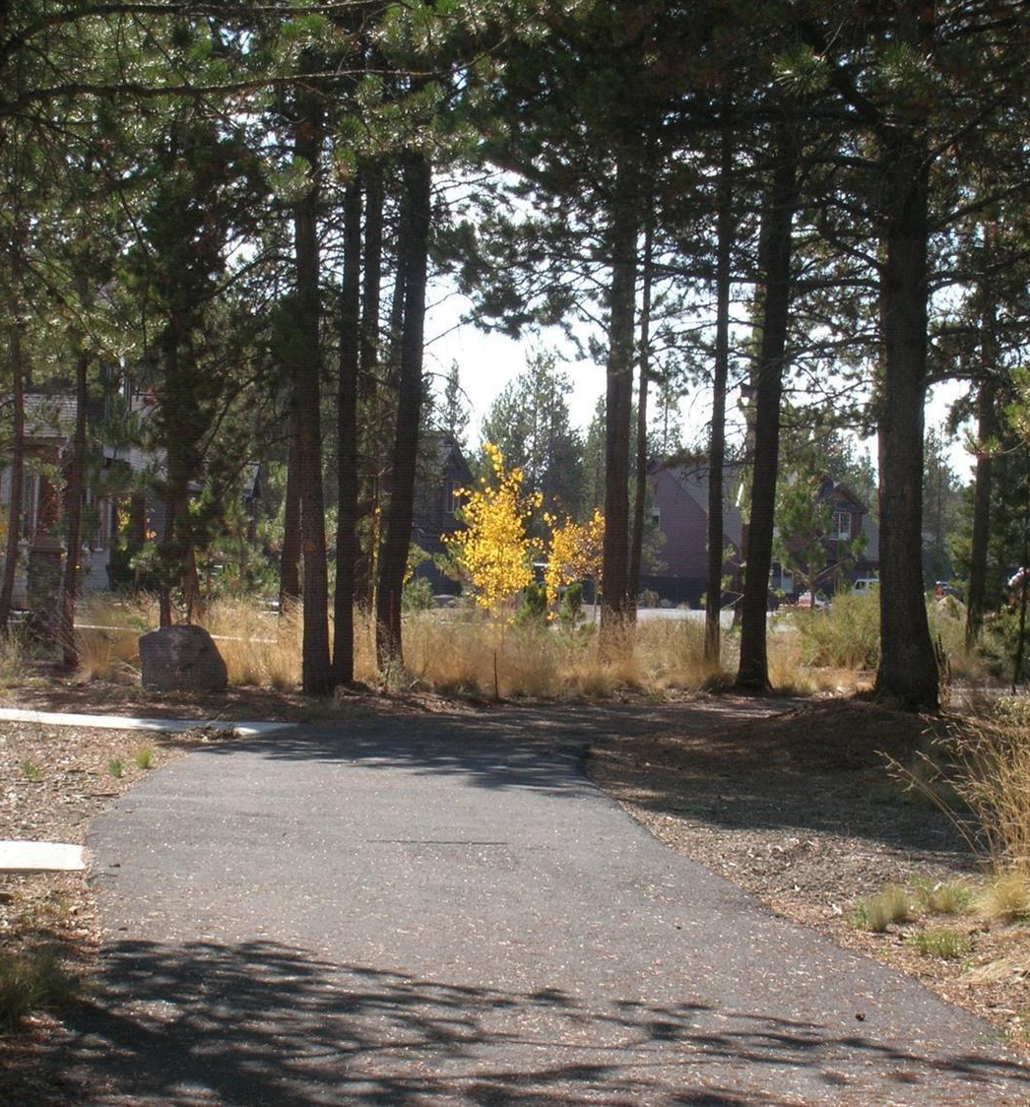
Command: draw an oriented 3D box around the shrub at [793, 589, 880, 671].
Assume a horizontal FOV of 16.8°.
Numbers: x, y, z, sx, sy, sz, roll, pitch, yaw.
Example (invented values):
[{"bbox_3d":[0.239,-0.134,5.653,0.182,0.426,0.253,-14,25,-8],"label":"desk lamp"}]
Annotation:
[{"bbox_3d":[4.065,0.922,43.000,1.300,1.000,1.200,0,0,0],"label":"shrub"}]

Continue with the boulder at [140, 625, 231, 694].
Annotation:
[{"bbox_3d":[-3.272,1.036,34.500,0.890,0.680,0.700,0,0,0],"label":"boulder"}]

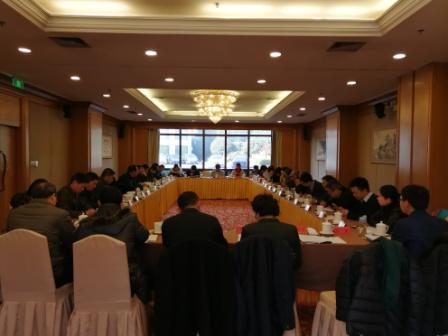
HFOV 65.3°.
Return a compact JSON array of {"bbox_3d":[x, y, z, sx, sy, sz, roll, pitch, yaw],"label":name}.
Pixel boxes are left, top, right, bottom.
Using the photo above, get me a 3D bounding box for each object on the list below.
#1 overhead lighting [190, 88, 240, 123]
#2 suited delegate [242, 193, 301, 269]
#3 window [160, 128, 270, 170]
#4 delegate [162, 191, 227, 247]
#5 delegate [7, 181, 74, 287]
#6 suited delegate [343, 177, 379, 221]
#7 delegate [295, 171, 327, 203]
[{"bbox_3d":[-0.260,-1.778,10.242,1.400,0.970,1.400,1,2,-1],"label":"overhead lighting"},{"bbox_3d":[0.380,0.861,3.090,0.540,1.280,0.800,1,2,-1],"label":"suited delegate"},{"bbox_3d":[-0.362,-0.782,15.178,4.900,1.800,0.120,1,2,-1],"label":"window"},{"bbox_3d":[-0.282,0.848,3.176,0.560,1.280,0.800,1,2,-1],"label":"delegate"},{"bbox_3d":[-1.609,0.797,3.075,0.580,1.350,0.800,1,2,7],"label":"delegate"},{"bbox_3d":[1.843,0.808,4.851,0.780,1.310,0.540,1,2,-3],"label":"suited delegate"},{"bbox_3d":[1.707,0.744,6.968,0.820,1.290,0.540,1,2,-1],"label":"delegate"}]

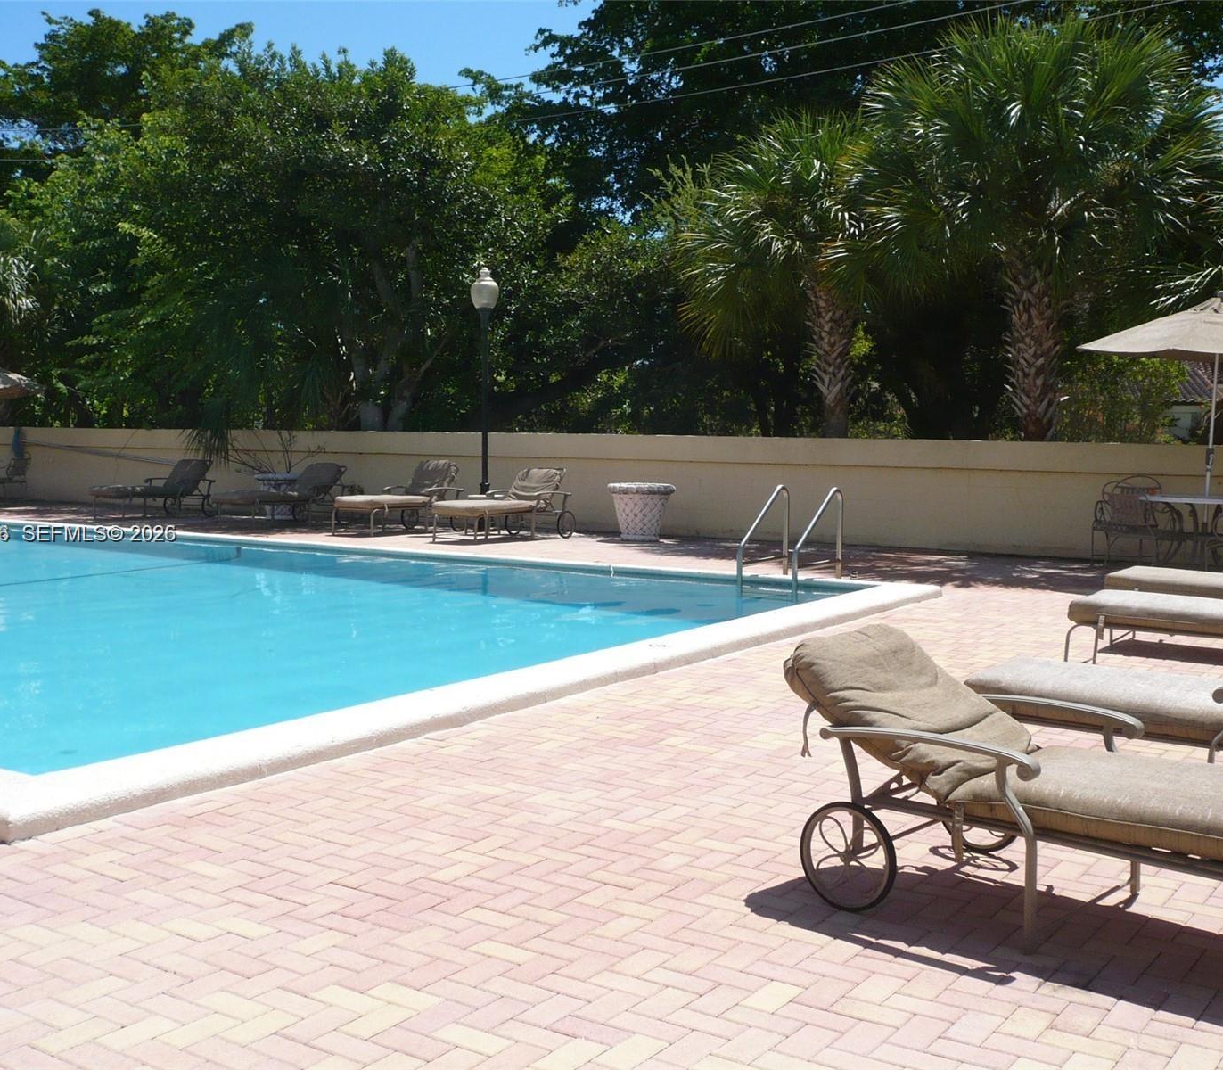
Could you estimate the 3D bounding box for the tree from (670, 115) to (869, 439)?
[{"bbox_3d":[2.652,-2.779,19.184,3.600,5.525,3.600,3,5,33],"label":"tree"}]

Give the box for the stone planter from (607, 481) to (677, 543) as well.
[{"bbox_3d":[0.376,-0.298,18.200,0.845,0.697,0.845,0,4,0],"label":"stone planter"}]

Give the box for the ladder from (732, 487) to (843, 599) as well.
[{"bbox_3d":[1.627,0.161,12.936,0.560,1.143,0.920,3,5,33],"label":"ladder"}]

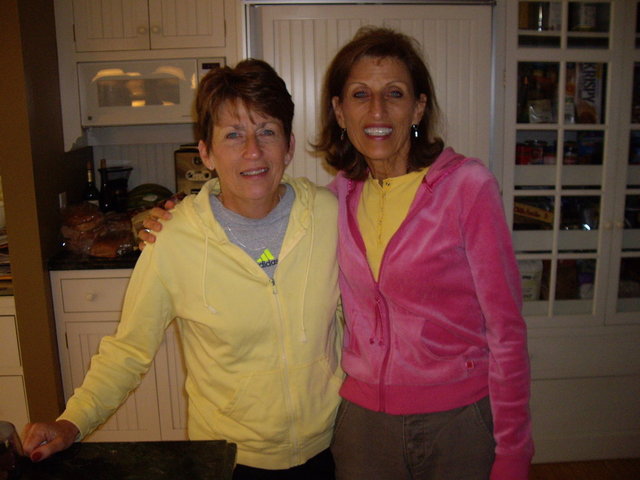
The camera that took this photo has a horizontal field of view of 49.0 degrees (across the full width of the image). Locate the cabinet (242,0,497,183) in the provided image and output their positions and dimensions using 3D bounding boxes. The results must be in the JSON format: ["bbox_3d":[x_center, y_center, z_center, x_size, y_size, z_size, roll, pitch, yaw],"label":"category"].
[{"bbox_3d":[0.197,-0.020,2.983,0.908,1.840,0.610,-1,12,-1],"label":"cabinet"}]

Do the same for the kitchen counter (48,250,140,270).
[{"bbox_3d":[-0.683,0.032,3.072,0.795,0.037,0.670,-1,12,-1],"label":"kitchen counter"}]

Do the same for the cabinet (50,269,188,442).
[{"bbox_3d":[-0.673,0.471,3.184,0.790,0.875,0.640,-1,12,-1],"label":"cabinet"}]

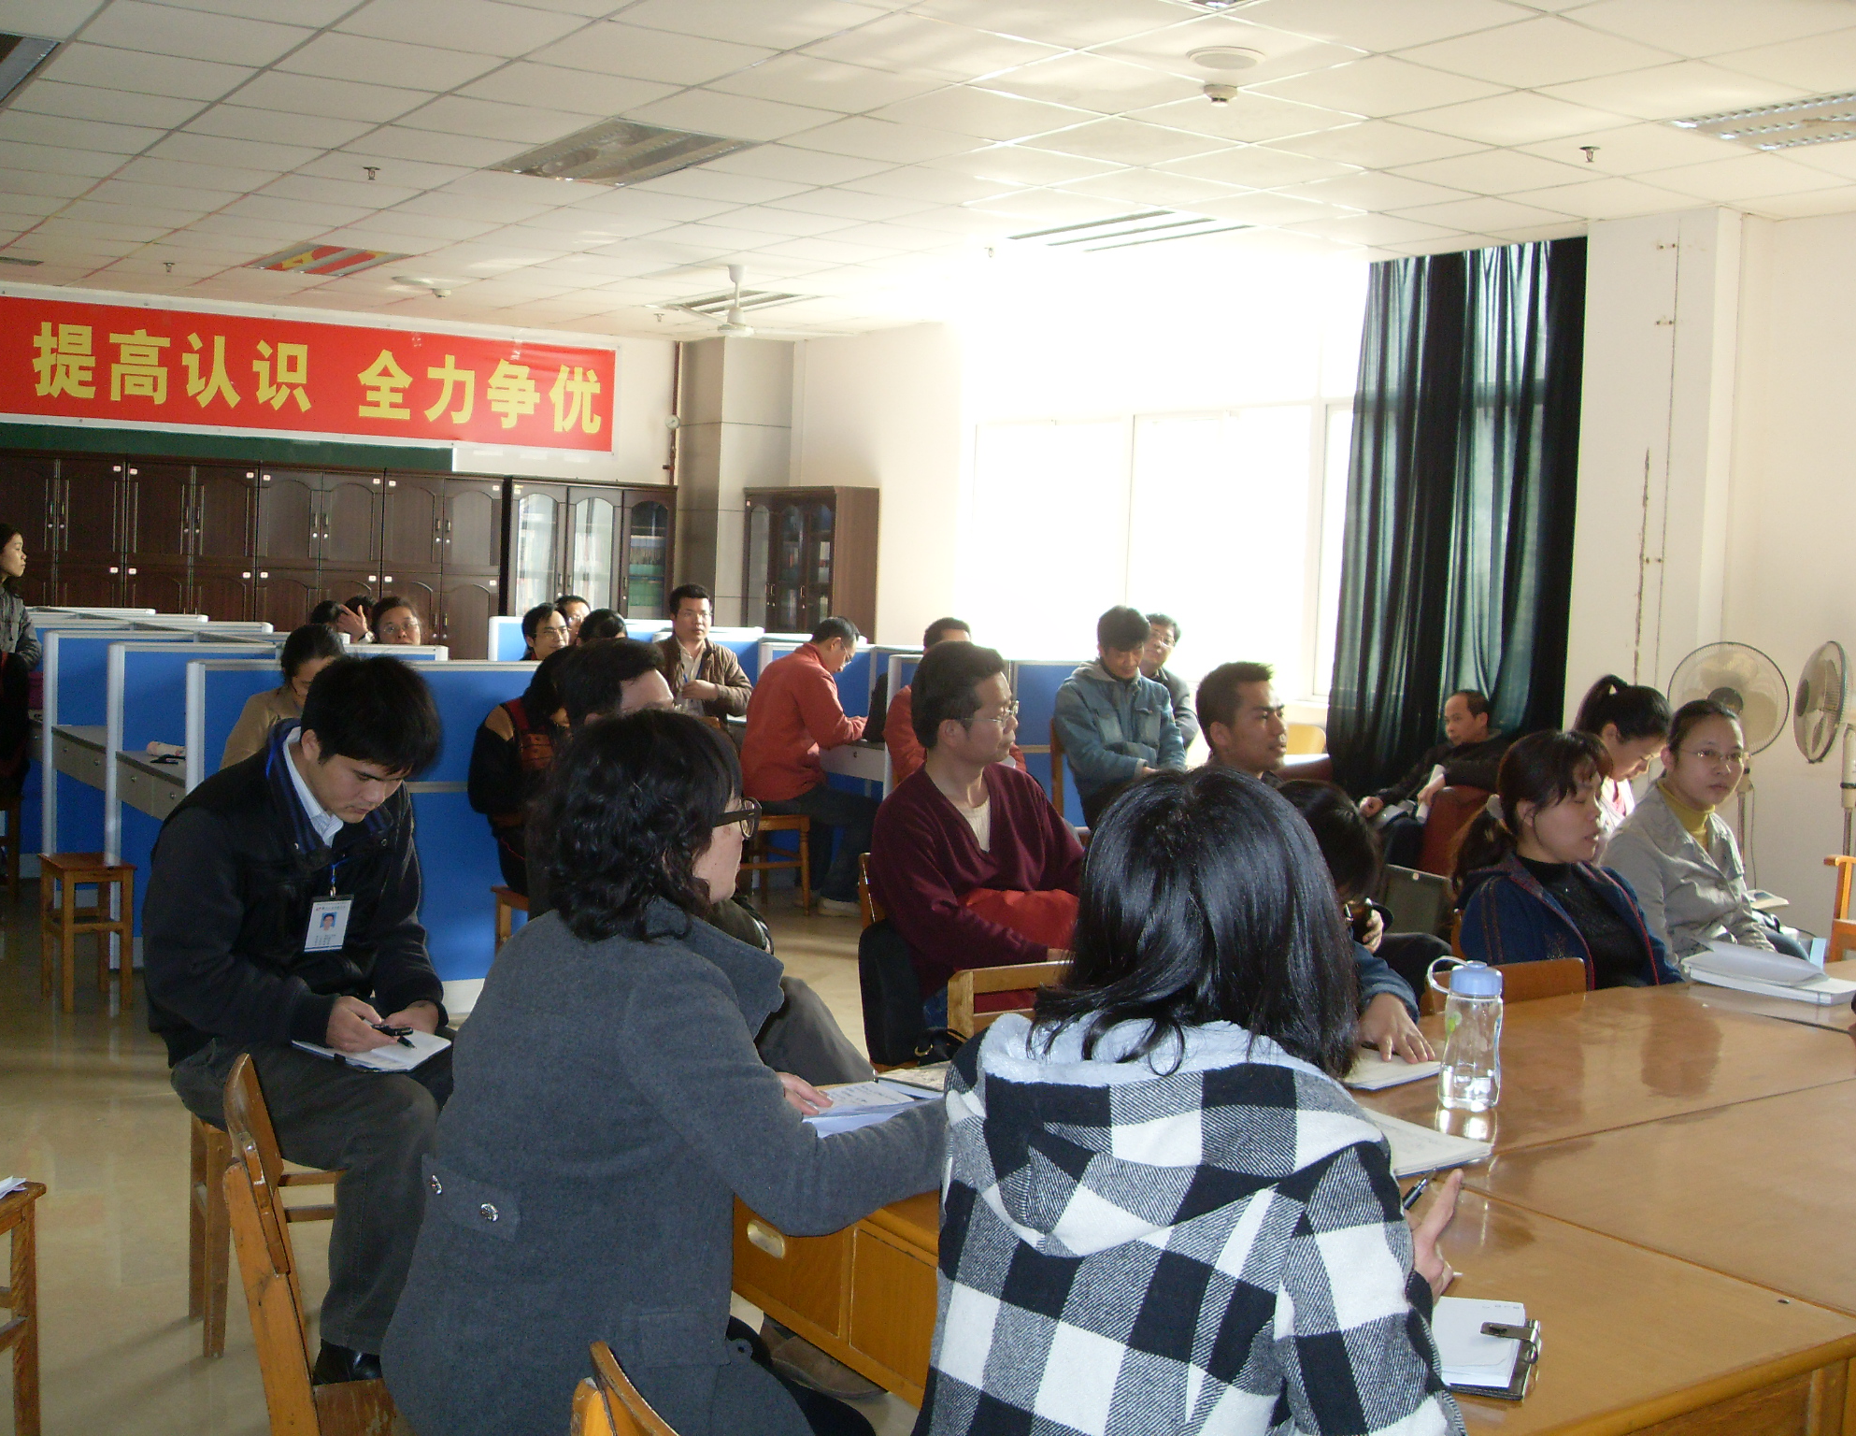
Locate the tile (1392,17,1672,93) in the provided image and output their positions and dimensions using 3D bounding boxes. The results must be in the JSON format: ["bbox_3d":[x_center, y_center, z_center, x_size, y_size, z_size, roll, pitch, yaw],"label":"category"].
[{"bbox_3d":[1.661,-1.815,5.290,0.600,0.022,0.600,-1,6,-34],"label":"tile"}]

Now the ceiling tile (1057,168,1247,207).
[{"bbox_3d":[0.885,-2.083,7.616,0.595,0.020,0.595,-1,6,-33],"label":"ceiling tile"}]

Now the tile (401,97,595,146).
[{"bbox_3d":[-1.479,-2.054,6.639,0.600,0.022,0.600,-1,6,-34],"label":"tile"}]

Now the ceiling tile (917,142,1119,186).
[{"bbox_3d":[0.363,-2.073,7.280,0.600,0.030,0.600,-1,6,-34],"label":"ceiling tile"}]

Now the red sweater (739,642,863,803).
[{"bbox_3d":[-0.505,0.033,7.834,0.430,0.580,0.440,-1,5,-33],"label":"red sweater"}]

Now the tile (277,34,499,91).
[{"bbox_3d":[-1.679,-2.045,6.035,0.600,0.020,0.600,-1,6,-33],"label":"tile"}]

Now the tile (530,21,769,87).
[{"bbox_3d":[-0.829,-1.988,5.809,0.595,0.020,0.595,-1,6,-33],"label":"tile"}]

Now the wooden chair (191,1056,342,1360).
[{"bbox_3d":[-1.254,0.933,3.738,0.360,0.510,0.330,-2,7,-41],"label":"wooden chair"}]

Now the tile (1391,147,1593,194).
[{"bbox_3d":[2.053,-1.975,7.005,0.600,0.020,0.600,-1,6,-33],"label":"tile"}]

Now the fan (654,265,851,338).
[{"bbox_3d":[-0.947,-2.107,9.857,1.150,0.370,1.150,2,4,0],"label":"fan"}]

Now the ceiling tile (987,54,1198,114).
[{"bbox_3d":[0.523,-1.972,6.022,0.600,0.020,0.600,-1,6,-33],"label":"ceiling tile"}]

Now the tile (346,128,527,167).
[{"bbox_3d":[-1.874,-2.189,7.427,0.600,0.030,0.600,-1,6,-34],"label":"tile"}]

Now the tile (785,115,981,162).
[{"bbox_3d":[-0.144,-2.022,6.780,0.600,0.022,0.600,-1,6,-34],"label":"tile"}]

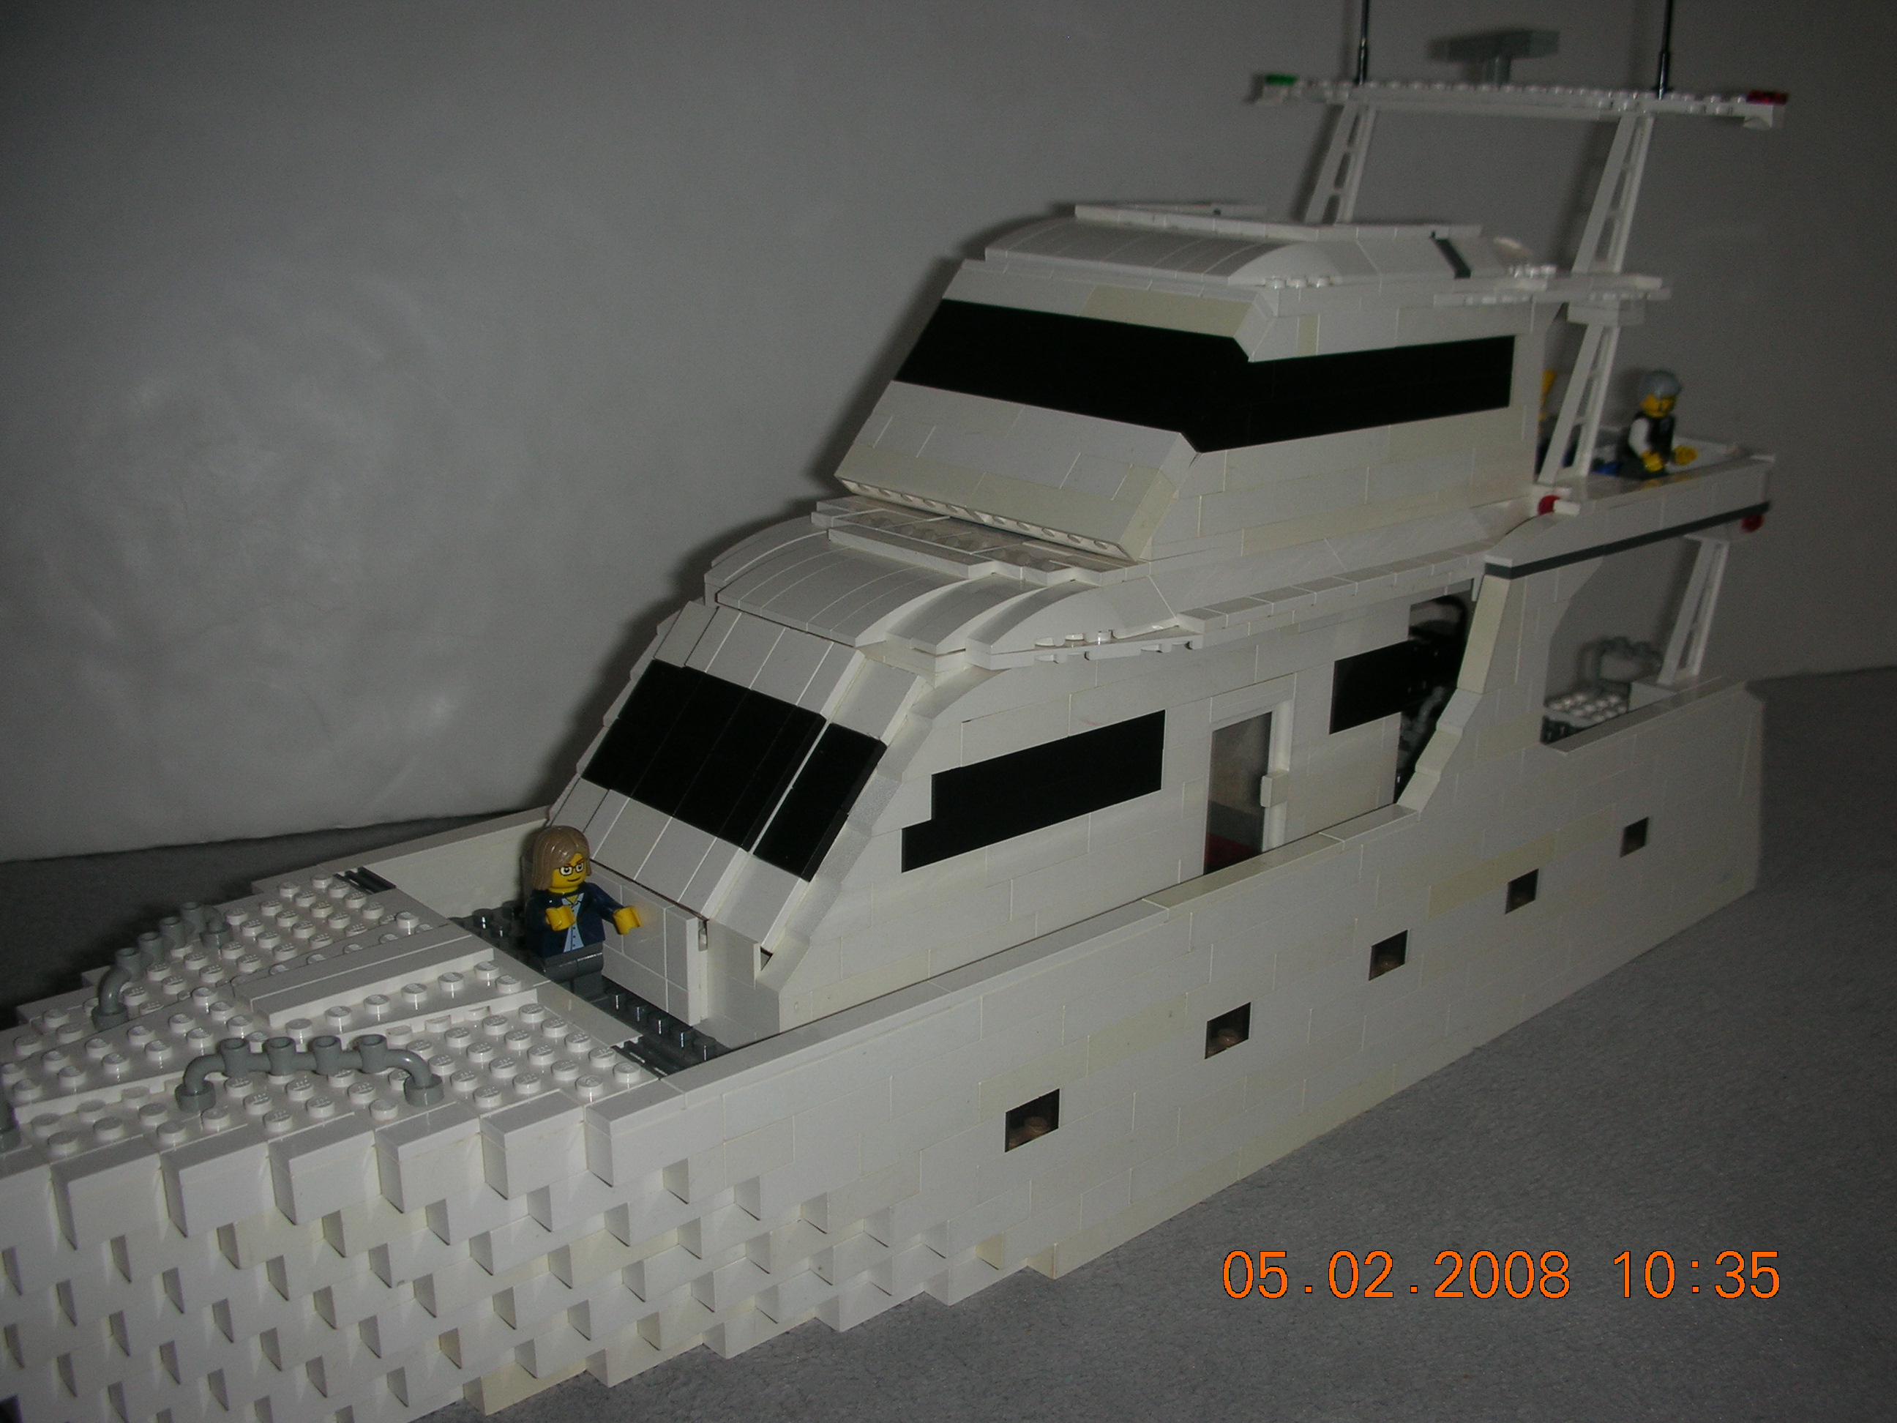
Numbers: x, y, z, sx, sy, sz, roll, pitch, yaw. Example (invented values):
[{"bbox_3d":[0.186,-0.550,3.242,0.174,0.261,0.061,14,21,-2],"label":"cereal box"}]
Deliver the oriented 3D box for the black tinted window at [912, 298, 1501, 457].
[{"bbox_3d":[0.068,-0.092,0.498,0.134,0.025,0.096,-14,24,-41],"label":"black tinted window"}]

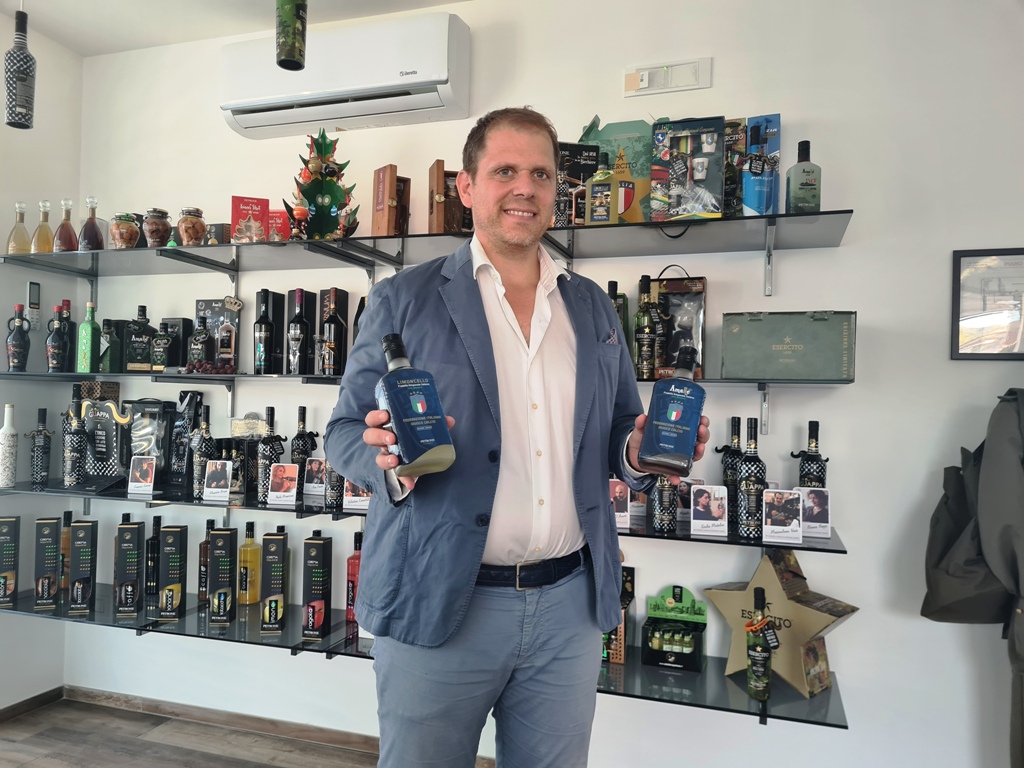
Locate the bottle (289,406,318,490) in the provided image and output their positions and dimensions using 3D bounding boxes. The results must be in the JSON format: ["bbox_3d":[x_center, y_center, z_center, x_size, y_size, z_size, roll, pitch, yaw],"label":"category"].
[{"bbox_3d":[-0.712,0.232,2.601,0.079,0.310,0.076,1,-1,15],"label":"bottle"}]

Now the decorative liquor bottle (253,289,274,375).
[{"bbox_3d":[-0.809,-0.164,2.519,0.063,0.288,0.063,1,-1,13],"label":"decorative liquor bottle"}]

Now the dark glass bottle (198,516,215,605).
[{"bbox_3d":[-1.125,0.655,2.873,0.058,0.299,0.058,1,-1,18],"label":"dark glass bottle"}]

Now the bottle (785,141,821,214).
[{"bbox_3d":[0.738,-0.516,1.945,0.078,0.196,0.050,1,-1,4],"label":"bottle"}]

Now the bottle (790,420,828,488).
[{"bbox_3d":[0.850,0.257,2.180,0.075,0.312,0.075,1,-1,21],"label":"bottle"}]

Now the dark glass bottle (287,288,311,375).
[{"bbox_3d":[-0.689,-0.170,2.494,0.066,0.281,0.066,1,-1,18],"label":"dark glass bottle"}]

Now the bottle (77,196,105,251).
[{"bbox_3d":[-1.508,-0.559,2.757,0.087,0.227,0.087,1,-1,18],"label":"bottle"}]

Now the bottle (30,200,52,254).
[{"bbox_3d":[-1.639,-0.544,2.690,0.070,0.201,0.070,1,-1,18],"label":"bottle"}]

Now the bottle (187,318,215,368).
[{"bbox_3d":[-1.058,-0.133,2.626,0.082,0.195,0.045,1,-1,12],"label":"bottle"}]

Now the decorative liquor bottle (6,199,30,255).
[{"bbox_3d":[-1.779,-0.554,2.776,0.071,0.207,0.071,1,-1,-4],"label":"decorative liquor bottle"}]

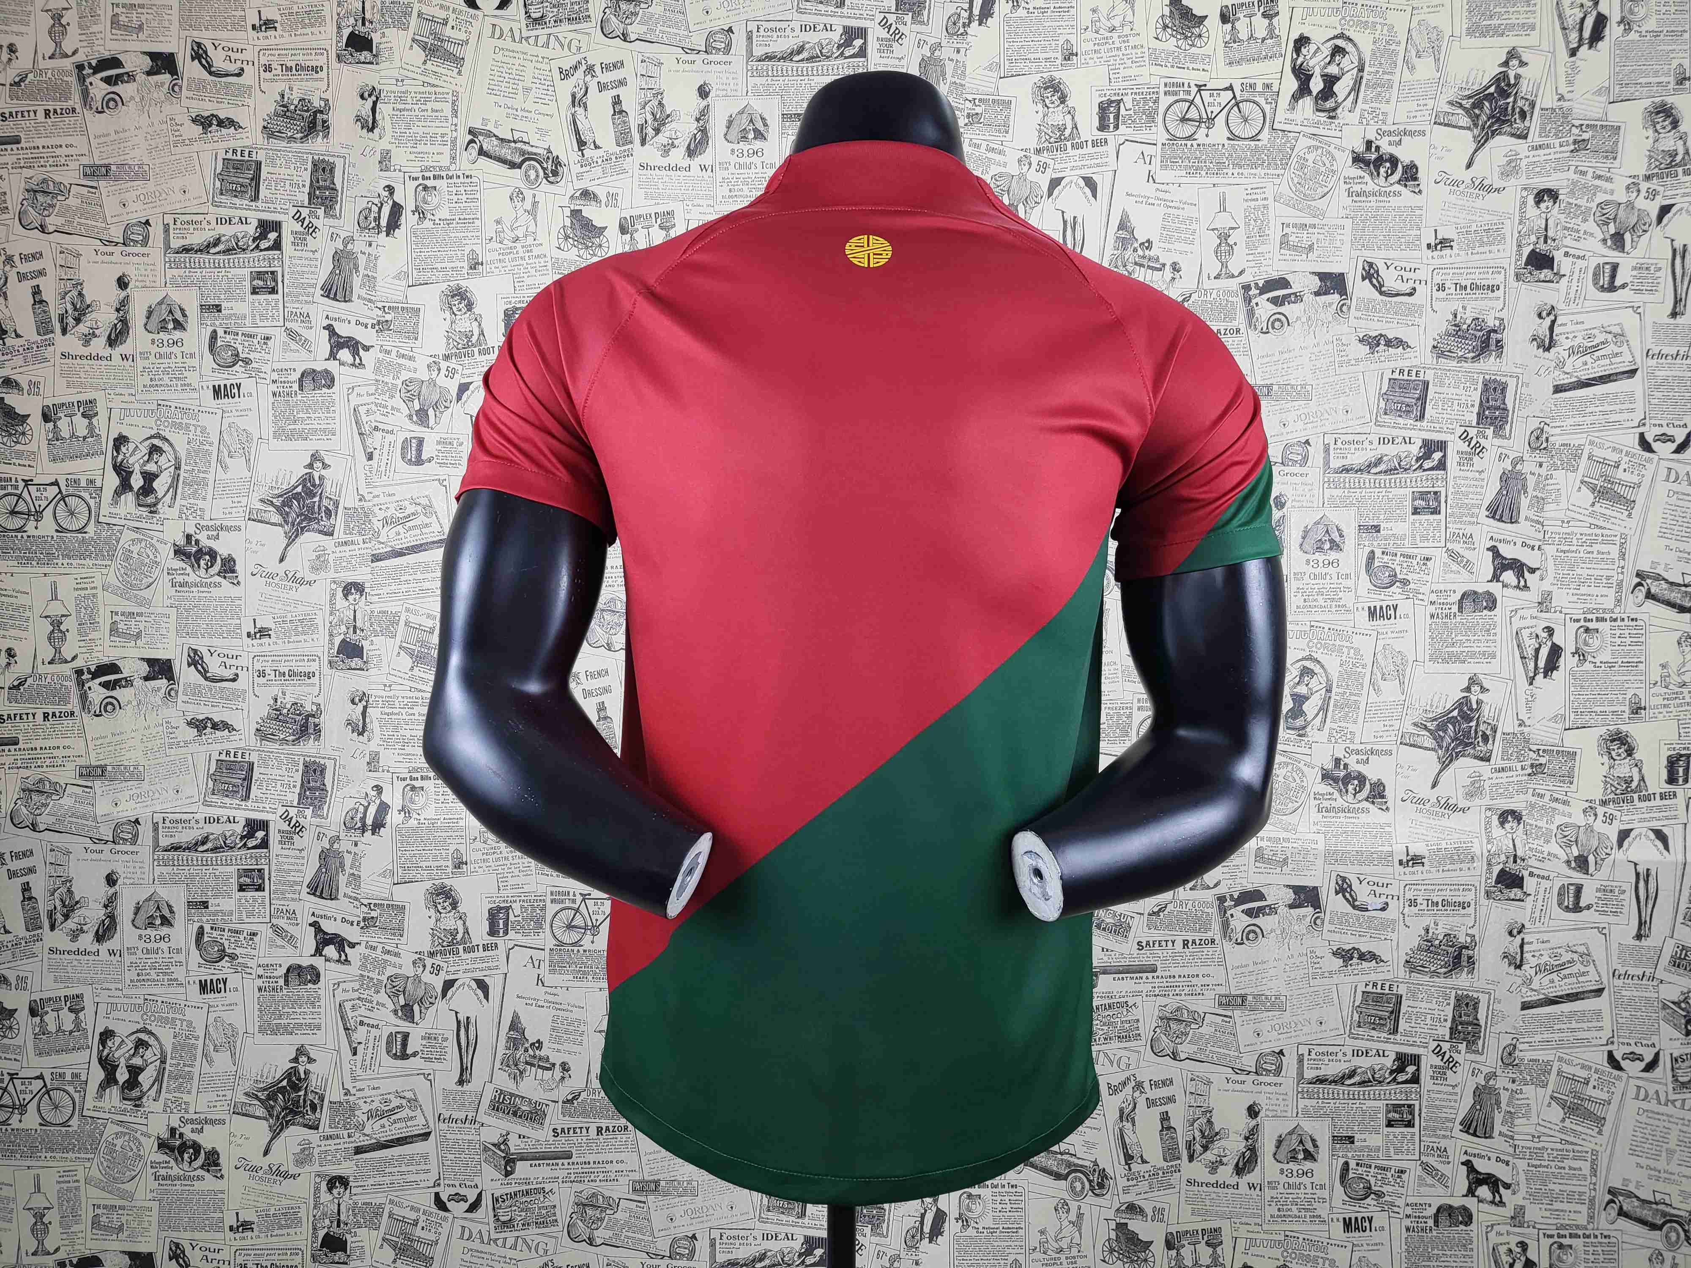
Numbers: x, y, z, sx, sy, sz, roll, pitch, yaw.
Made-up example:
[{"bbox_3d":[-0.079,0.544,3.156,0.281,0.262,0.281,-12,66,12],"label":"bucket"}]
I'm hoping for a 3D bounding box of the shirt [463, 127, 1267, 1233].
[{"bbox_3d":[0.018,0.012,0.910,0.575,0.720,0.290,2,1,3],"label":"shirt"}]

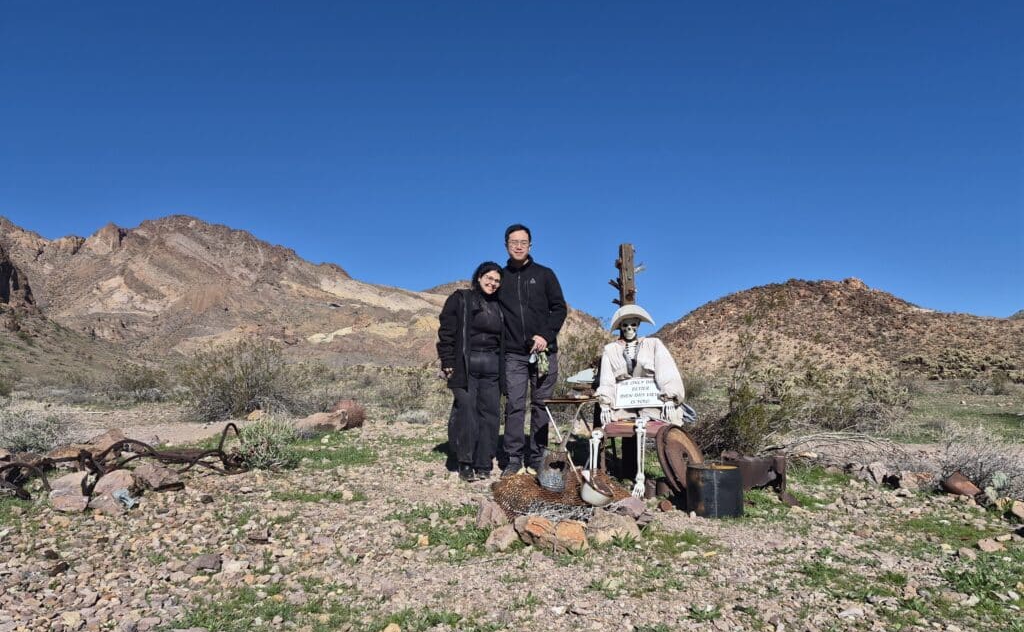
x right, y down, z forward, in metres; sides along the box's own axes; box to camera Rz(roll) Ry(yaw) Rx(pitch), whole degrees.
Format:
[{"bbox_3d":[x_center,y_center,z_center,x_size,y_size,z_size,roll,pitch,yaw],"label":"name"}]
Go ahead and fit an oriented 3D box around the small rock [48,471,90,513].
[{"bbox_3d":[-2.523,1.001,3.880,0.240,0.200,0.210,2,-5,-33],"label":"small rock"}]

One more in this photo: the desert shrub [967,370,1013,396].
[{"bbox_3d":[15.439,2.183,22.000,1.300,0.850,1.300,-3,-5,35],"label":"desert shrub"}]

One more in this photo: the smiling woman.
[{"bbox_3d":[-0.277,0.379,4.650,0.500,1.530,0.360,0,-4,-9],"label":"smiling woman"}]

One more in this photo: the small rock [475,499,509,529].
[{"bbox_3d":[-0.101,0.972,3.350,0.160,0.120,0.130,0,-4,-2],"label":"small rock"}]

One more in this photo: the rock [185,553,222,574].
[{"bbox_3d":[-1.188,0.953,2.620,0.145,0.060,0.110,2,-4,-24],"label":"rock"}]

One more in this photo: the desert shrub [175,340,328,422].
[{"bbox_3d":[-4.119,1.008,10.800,2.200,1.300,2.000,1,-4,-21],"label":"desert shrub"}]

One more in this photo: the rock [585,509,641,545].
[{"bbox_3d":[0.495,1.036,3.350,0.275,0.160,0.200,-1,-4,8],"label":"rock"}]

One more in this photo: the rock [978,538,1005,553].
[{"bbox_3d":[2.145,1.029,3.050,0.125,0.055,0.090,-4,-5,35],"label":"rock"}]

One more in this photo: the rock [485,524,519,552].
[{"bbox_3d":[-0.046,0.965,2.950,0.145,0.100,0.120,0,-4,-1],"label":"rock"}]

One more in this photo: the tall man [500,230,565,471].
[{"bbox_3d":[0.136,0.244,4.750,0.520,1.780,0.350,-1,-4,7],"label":"tall man"}]

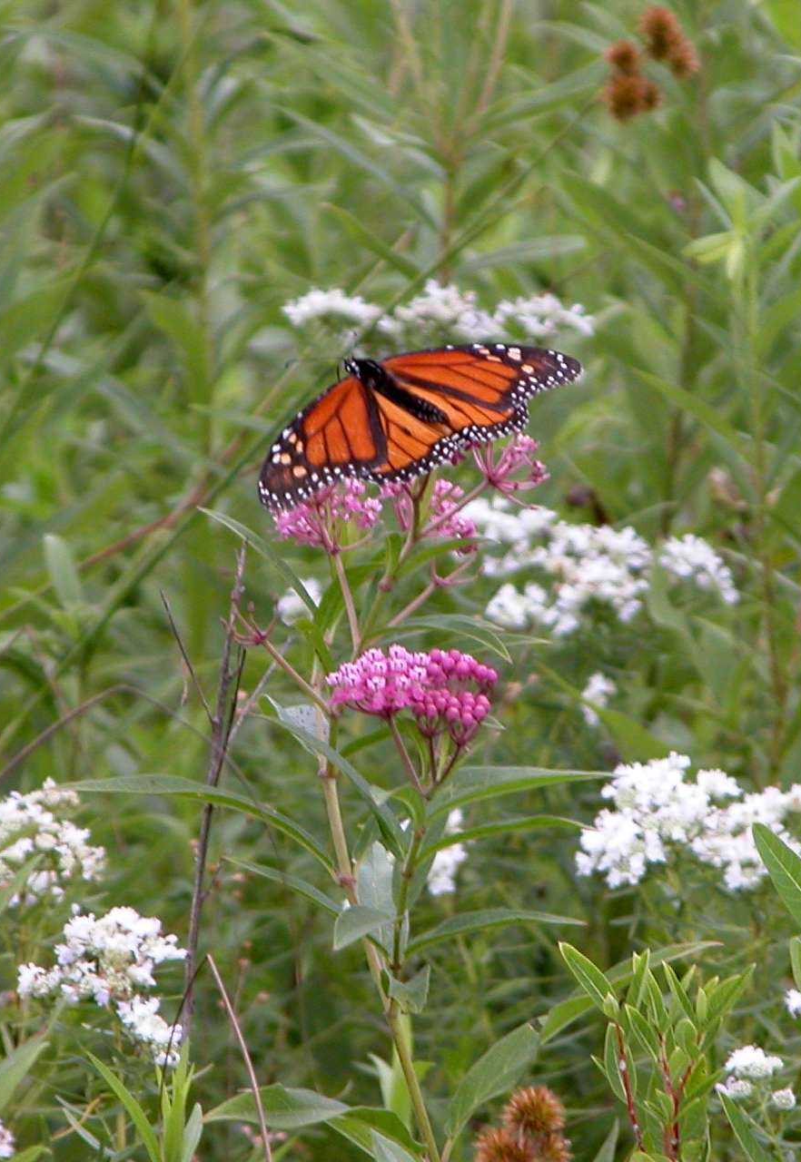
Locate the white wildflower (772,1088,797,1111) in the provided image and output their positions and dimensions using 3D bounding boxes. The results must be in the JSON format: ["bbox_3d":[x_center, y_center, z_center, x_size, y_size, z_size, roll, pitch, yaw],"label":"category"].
[{"bbox_3d":[0.097,0.131,2.380,0.006,0.005,0.006,0,14,0],"label":"white wildflower"}]

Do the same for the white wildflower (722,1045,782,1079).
[{"bbox_3d":[0.090,0.123,2.400,0.015,0.009,0.013,0,15,0],"label":"white wildflower"}]

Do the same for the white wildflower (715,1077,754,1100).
[{"bbox_3d":[0.085,0.130,2.400,0.010,0.006,0.009,0,15,0],"label":"white wildflower"}]

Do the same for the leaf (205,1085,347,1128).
[{"bbox_3d":[-0.031,0.130,2.320,0.036,0.006,0.015,-1,32,-1],"label":"leaf"}]

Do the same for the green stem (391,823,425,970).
[{"bbox_3d":[0.002,0.079,2.340,0.003,0.038,0.003,9,14,-2],"label":"green stem"}]

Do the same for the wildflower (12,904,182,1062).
[{"bbox_3d":[-0.076,0.102,2.380,0.042,0.034,0.036,0,14,0],"label":"wildflower"}]

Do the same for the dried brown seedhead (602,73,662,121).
[{"bbox_3d":[0.078,-0.162,3.150,0.020,0.015,0.016,0,14,0],"label":"dried brown seedhead"}]

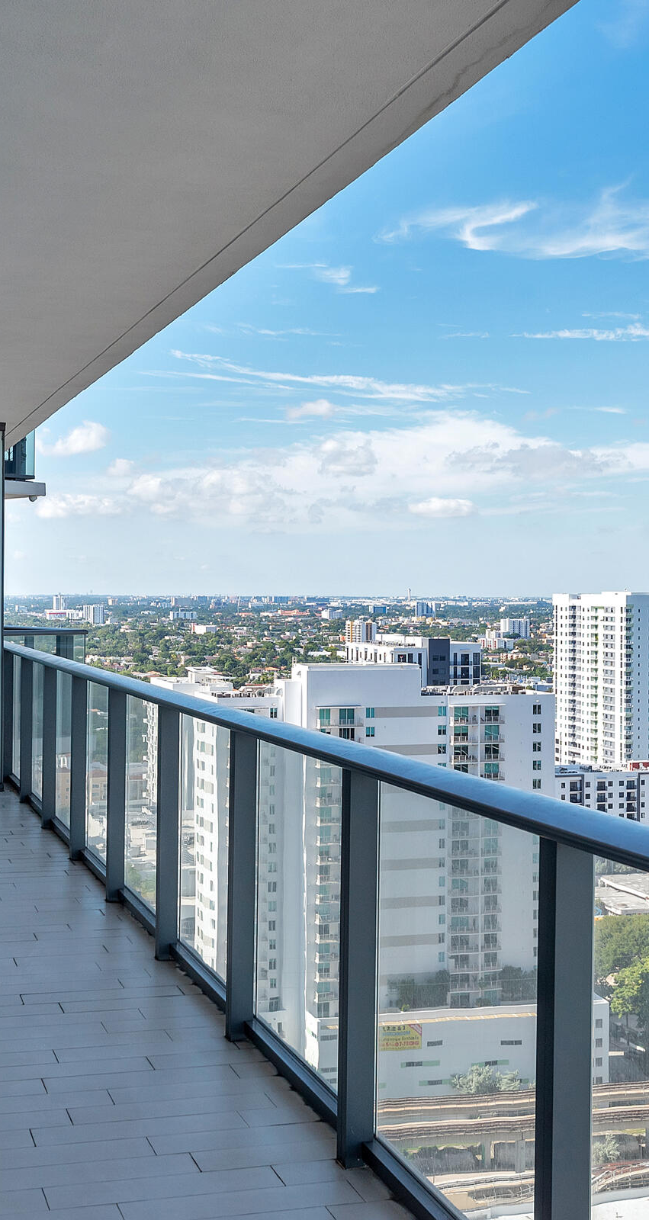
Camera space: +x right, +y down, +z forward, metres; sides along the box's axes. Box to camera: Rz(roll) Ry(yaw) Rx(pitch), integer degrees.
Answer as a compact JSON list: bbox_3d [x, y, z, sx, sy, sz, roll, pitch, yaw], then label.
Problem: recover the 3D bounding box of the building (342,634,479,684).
[{"bbox_3d":[20.867,36.115,363.947,22.000,59.000,32.000,0,1,-18],"label":"building"}]

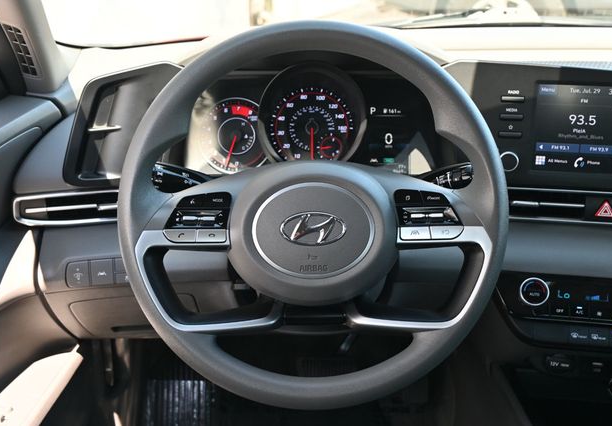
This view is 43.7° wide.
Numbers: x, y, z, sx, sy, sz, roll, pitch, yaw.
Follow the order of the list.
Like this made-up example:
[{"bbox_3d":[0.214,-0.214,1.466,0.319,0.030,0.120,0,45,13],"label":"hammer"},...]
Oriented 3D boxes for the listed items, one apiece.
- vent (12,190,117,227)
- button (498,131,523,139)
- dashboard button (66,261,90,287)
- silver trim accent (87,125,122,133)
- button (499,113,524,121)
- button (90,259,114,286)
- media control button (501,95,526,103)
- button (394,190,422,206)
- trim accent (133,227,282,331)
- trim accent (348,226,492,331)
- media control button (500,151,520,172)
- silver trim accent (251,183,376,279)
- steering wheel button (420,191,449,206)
[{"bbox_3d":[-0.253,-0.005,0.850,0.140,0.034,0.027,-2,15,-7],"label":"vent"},{"bbox_3d":[0.246,-0.094,0.917,0.028,0.007,0.006,2,12,8],"label":"button"},{"bbox_3d":[-0.258,0.069,0.865,0.025,0.028,0.008,-4,10,-11],"label":"dashboard button"},{"bbox_3d":[-0.243,-0.101,0.920,0.044,0.008,0.015,-5,9,-14],"label":"silver trim accent"},{"bbox_3d":[0.234,-0.110,0.870,0.028,0.007,0.006,3,6,8],"label":"button"},{"bbox_3d":[-0.230,0.067,0.865,0.026,0.030,0.009,-4,18,-10],"label":"button"},{"bbox_3d":[0.247,-0.135,0.910,0.028,0.007,0.006,2,12,8],"label":"media control button"},{"bbox_3d":[0.099,-0.014,0.738,0.026,0.015,0.006,0,-4,0],"label":"button"},{"bbox_3d":[-0.092,0.065,0.725,0.139,0.095,0.032,0,-3,0],"label":"trim accent"},{"bbox_3d":[0.109,0.063,0.733,0.134,0.099,0.035,0,-6,0],"label":"trim accent"},{"bbox_3d":[0.243,-0.061,0.912,0.024,0.024,0.012,2,12,8],"label":"media control button"},{"bbox_3d":[0.007,0.016,0.705,0.116,0.088,0.012,0,-3,0],"label":"silver trim accent"},{"bbox_3d":[0.120,-0.014,0.715,0.026,0.013,0.006,0,-3,0],"label":"steering wheel button"}]

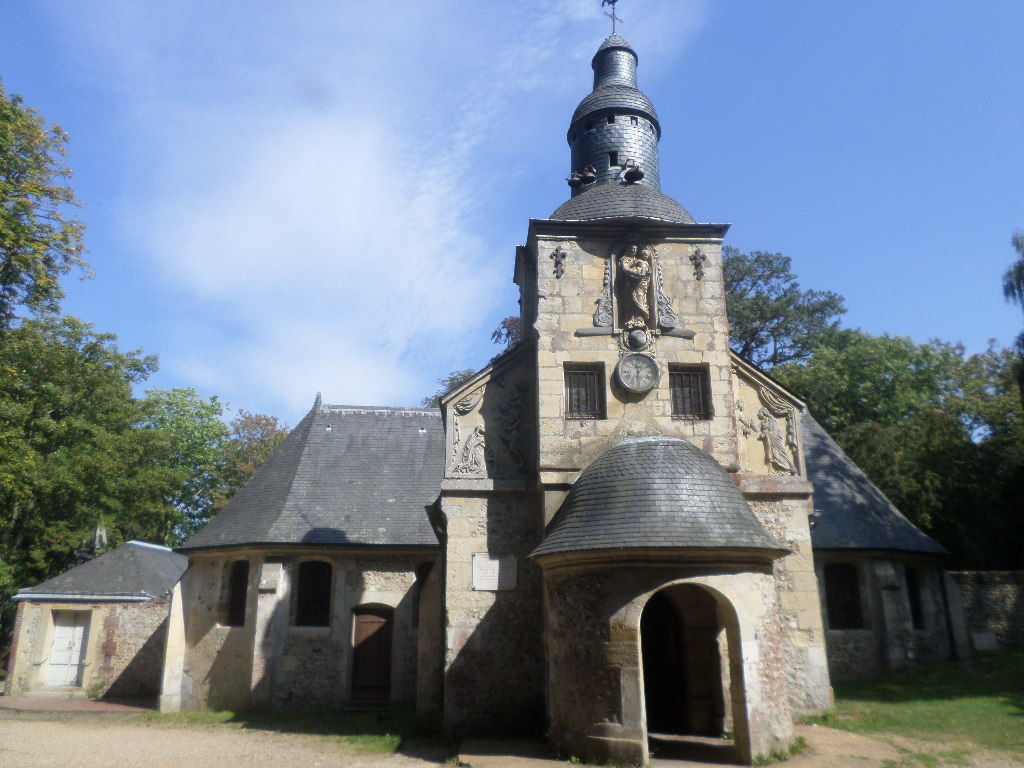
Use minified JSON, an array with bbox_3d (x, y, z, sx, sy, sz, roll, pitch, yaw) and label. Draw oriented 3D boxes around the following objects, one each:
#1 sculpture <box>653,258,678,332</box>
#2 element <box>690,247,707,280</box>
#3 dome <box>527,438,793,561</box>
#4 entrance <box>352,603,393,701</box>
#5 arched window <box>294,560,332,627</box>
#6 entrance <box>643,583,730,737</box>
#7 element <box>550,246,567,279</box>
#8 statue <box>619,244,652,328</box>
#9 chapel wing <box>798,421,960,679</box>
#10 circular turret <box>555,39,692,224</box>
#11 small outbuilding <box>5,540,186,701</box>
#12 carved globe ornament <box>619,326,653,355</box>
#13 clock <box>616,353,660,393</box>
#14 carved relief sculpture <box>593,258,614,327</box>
[{"bbox_3d":[2.972,-1.724,14.055,0.410,1.460,0.130,1,-16,-4],"label":"sculpture"},{"bbox_3d":[3.596,-2.321,14.257,0.293,0.718,0.080,1,-18,-3],"label":"element"},{"bbox_3d":[2.500,1.706,11.973,4.300,2.100,2.250,1,-16,-4],"label":"dome"},{"bbox_3d":[-3.182,6.087,16.760,0.945,2.088,0.250,1,-18,-3],"label":"entrance"},{"bbox_3d":[-4.427,4.683,16.529,0.800,1.410,0.200,2,-16,-8],"label":"arched window"},{"bbox_3d":[2.570,4.234,10.957,1.380,2.420,0.500,1,-16,-4],"label":"entrance"},{"bbox_3d":[0.895,-2.331,14.079,0.300,0.660,0.080,1,-16,-4],"label":"element"},{"bbox_3d":[2.362,-1.880,14.148,0.657,1.726,0.400,1,-18,-3],"label":"statue"},{"bbox_3d":[8.763,4.225,21.060,6.100,7.120,6.400,1,-18,-3],"label":"chapel wing"},{"bbox_3d":[2.361,-5.553,16.867,3.300,5.899,3.300,0,-18,0],"label":"circular turret"},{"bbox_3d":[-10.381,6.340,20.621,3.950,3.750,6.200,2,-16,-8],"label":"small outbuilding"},{"bbox_3d":[2.126,-0.743,12.650,0.590,0.450,0.280,-2,-17,4],"label":"carved globe ornament"},{"bbox_3d":[2.300,-0.212,13.445,0.771,0.750,0.150,1,-18,-3],"label":"clock"},{"bbox_3d":[1.731,-1.737,13.954,0.409,1.407,0.140,1,-18,-3],"label":"carved relief sculpture"}]

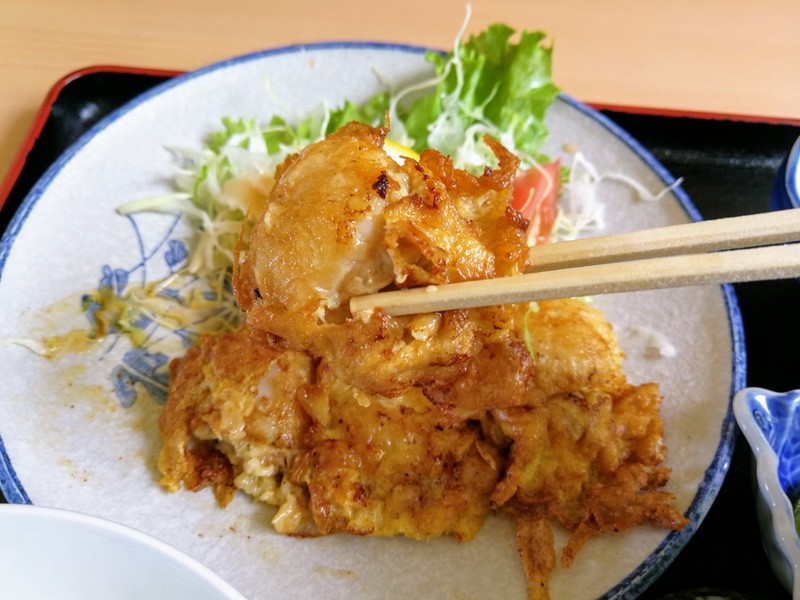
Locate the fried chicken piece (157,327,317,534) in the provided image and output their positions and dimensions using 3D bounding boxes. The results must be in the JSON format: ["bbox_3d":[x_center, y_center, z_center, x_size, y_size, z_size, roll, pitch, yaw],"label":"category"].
[{"bbox_3d":[-0.040,0.033,0.170,0.041,0.025,0.047,5,55,0],"label":"fried chicken piece"}]

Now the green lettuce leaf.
[{"bbox_3d":[0.031,-0.076,0.237,0.060,0.038,0.042,5,55,0],"label":"green lettuce leaf"}]

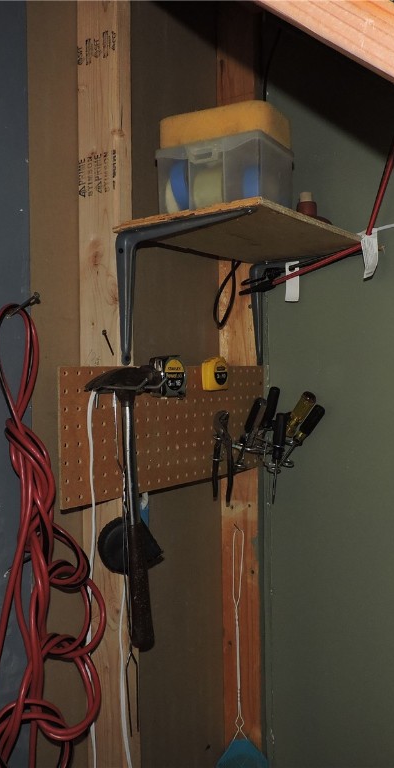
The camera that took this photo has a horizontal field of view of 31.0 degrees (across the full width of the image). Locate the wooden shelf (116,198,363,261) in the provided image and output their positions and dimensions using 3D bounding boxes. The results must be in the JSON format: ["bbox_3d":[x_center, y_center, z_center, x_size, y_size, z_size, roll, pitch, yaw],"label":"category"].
[{"bbox_3d":[0.104,-0.240,1.177,0.259,0.011,0.430,0,1,36],"label":"wooden shelf"}]

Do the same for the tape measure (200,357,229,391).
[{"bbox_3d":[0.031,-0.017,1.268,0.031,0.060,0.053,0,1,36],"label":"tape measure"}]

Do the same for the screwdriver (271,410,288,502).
[{"bbox_3d":[0.143,0.132,1.254,0.024,0.163,0.024,9,6,35],"label":"screwdriver"}]

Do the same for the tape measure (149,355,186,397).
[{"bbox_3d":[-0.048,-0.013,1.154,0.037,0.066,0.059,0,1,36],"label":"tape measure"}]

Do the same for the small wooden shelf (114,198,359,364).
[{"bbox_3d":[0.105,-0.140,1.178,0.259,0.212,0.430,0,1,36],"label":"small wooden shelf"}]

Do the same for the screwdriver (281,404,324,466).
[{"bbox_3d":[0.190,0.095,1.280,0.026,0.136,0.026,42,24,28],"label":"screwdriver"}]

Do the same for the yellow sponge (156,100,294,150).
[{"bbox_3d":[0.046,-0.393,1.131,0.172,0.051,0.134,0,1,30],"label":"yellow sponge"}]

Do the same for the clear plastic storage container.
[{"bbox_3d":[0.046,-0.306,1.133,0.179,0.122,0.138,0,1,30],"label":"clear plastic storage container"}]

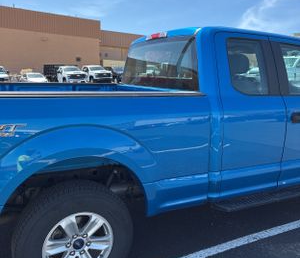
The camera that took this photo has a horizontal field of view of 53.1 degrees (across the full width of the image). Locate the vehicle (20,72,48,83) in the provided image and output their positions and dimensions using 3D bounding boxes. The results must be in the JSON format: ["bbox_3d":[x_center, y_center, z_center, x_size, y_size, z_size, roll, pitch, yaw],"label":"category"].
[{"bbox_3d":[-10.581,-4.408,27.346,1.850,1.430,4.750,-5,13,-32],"label":"vehicle"}]

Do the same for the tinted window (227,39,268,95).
[{"bbox_3d":[0.854,-0.535,2.630,0.430,0.480,0.050,-4,-1,-28],"label":"tinted window"}]

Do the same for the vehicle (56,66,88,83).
[{"bbox_3d":[-8.119,-5.259,29.731,2.060,1.950,5.800,-5,13,-32],"label":"vehicle"}]

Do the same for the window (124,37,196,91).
[{"bbox_3d":[0.052,-0.674,3.122,0.080,0.485,1.550,4,8,-29],"label":"window"}]

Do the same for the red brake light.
[{"bbox_3d":[0.061,-0.955,3.074,0.055,0.050,0.340,-4,12,-28],"label":"red brake light"}]

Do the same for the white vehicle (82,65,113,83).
[{"bbox_3d":[-5.998,-5.639,31.128,2.060,1.920,5.800,-5,13,-32],"label":"white vehicle"}]

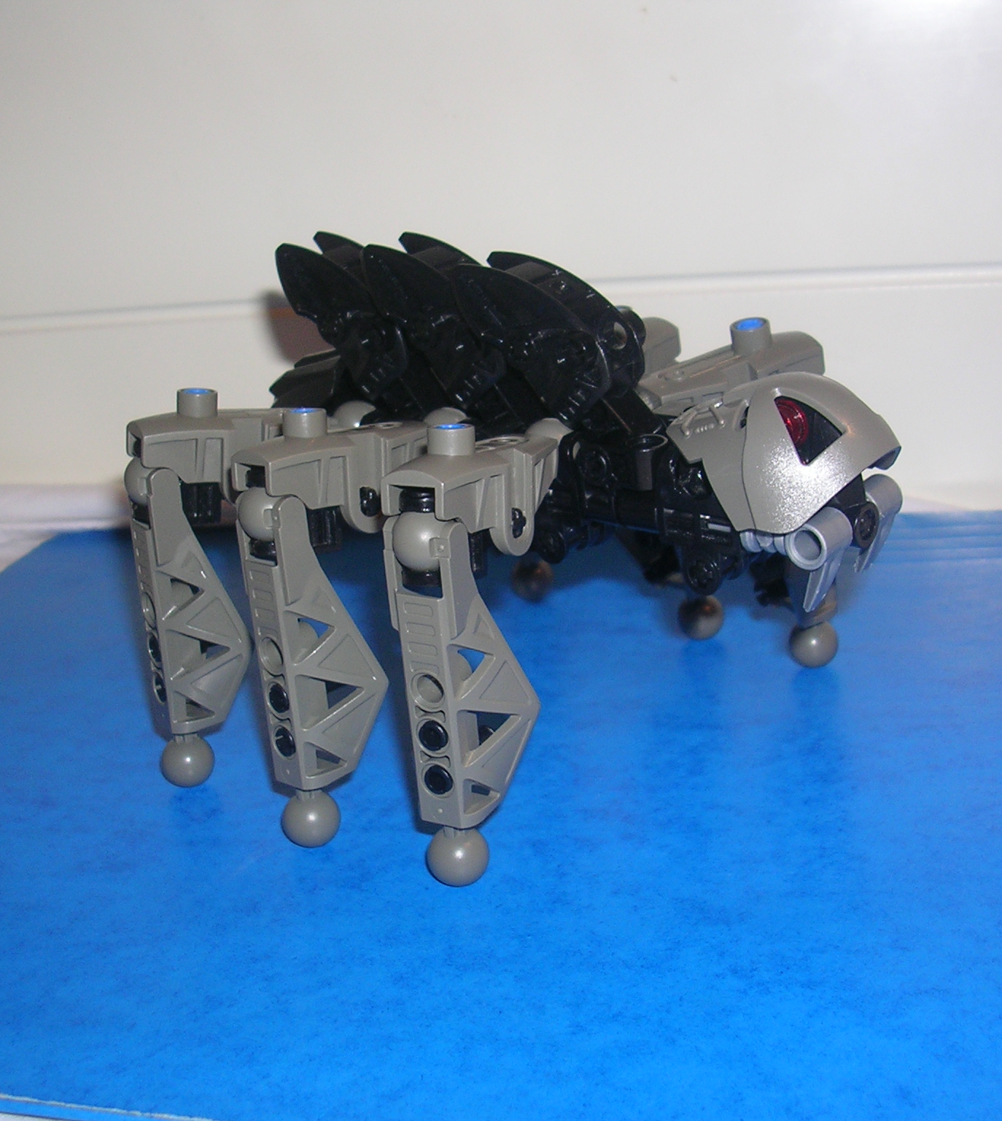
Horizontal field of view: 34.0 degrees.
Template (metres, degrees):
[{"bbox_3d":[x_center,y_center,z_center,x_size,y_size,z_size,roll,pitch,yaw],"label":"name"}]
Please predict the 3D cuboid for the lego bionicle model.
[{"bbox_3d":[0.006,-0.012,0.313,0.148,0.097,0.131,12,24,39],"label":"lego bionicle model"}]

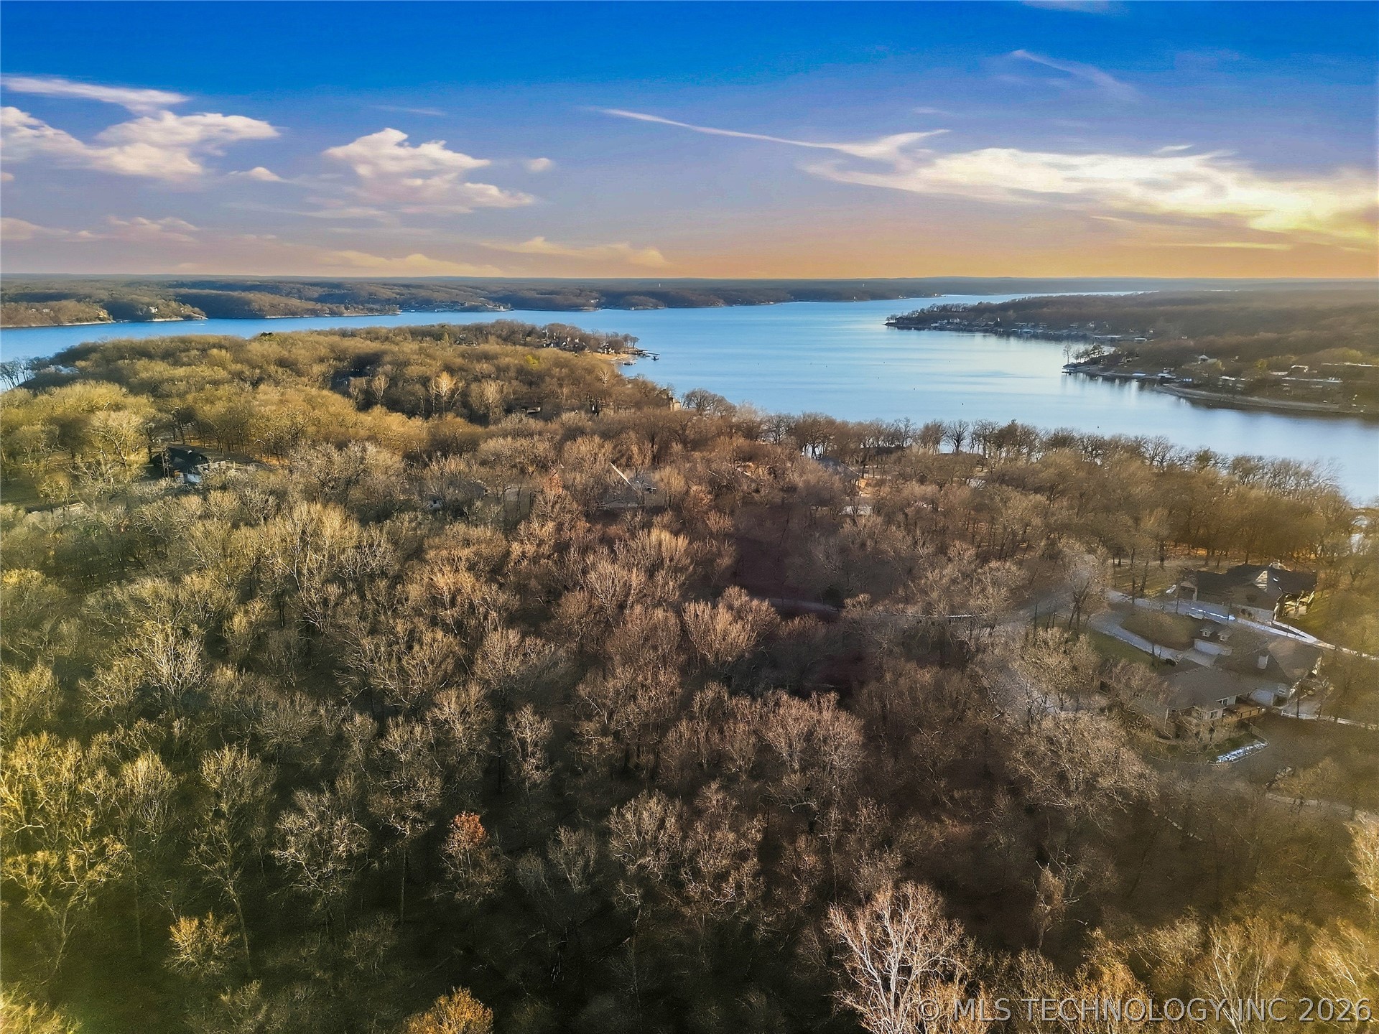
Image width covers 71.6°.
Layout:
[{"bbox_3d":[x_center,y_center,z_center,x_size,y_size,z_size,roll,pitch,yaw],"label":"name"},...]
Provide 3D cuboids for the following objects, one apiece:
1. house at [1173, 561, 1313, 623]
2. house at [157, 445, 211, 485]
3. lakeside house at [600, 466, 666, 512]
[{"bbox_3d":[133.200,17.600,228.000,27.000,8.500,19.000,10,17,34],"label":"house"},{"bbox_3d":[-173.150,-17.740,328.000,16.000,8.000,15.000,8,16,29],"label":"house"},{"bbox_3d":[-17.920,-8.710,303.000,20.000,9.000,20.000,1,14,3],"label":"lakeside house"}]

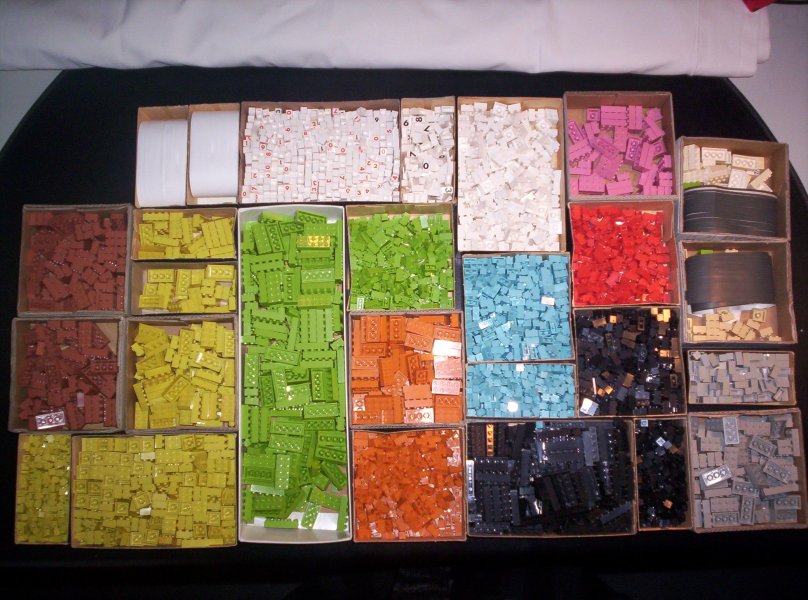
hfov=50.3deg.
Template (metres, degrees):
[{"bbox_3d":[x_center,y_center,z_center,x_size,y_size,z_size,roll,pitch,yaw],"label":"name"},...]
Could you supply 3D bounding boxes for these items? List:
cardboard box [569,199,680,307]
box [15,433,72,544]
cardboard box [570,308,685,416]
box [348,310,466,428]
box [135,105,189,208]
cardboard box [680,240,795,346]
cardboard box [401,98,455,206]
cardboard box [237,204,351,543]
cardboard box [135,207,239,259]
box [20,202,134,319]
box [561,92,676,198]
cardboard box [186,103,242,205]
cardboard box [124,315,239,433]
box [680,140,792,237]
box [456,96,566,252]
[{"bbox_3d":[0.164,-0.033,0.656,0.080,0.028,0.079,-1,83,-1],"label":"cardboard box"},{"bbox_3d":[-0.259,0.137,0.632,0.039,0.028,0.078,-1,83,-1],"label":"box"},{"bbox_3d":[0.164,0.047,0.642,0.078,0.031,0.078,-1,83,0],"label":"cardboard box"},{"bbox_3d":[0.003,0.052,0.641,0.083,0.031,0.083,-1,83,0],"label":"box"},{"bbox_3d":[-0.181,-0.106,0.661,0.038,0.031,0.078,-1,83,0],"label":"box"},{"bbox_3d":[0.248,-0.004,0.654,0.083,0.029,0.077,0,83,0],"label":"cardboard box"},{"bbox_3d":[0.019,-0.112,0.664,0.041,0.028,0.082,0,83,-1],"label":"cardboard box"},{"bbox_3d":[-0.079,0.053,0.639,0.079,0.036,0.239,-1,83,0],"label":"cardboard box"},{"bbox_3d":[-0.162,-0.046,0.654,0.078,0.031,0.038,0,83,0],"label":"cardboard box"},{"bbox_3d":[-0.243,-0.027,0.651,0.082,0.031,0.083,0,83,0],"label":"box"},{"bbox_3d":[0.163,-0.114,0.662,0.082,0.031,0.083,-1,83,0],"label":"box"},{"bbox_3d":[-0.144,-0.108,0.663,0.040,0.028,0.079,-1,83,-1],"label":"cardboard box"},{"bbox_3d":[-0.162,0.056,0.641,0.082,0.031,0.083,-1,83,0],"label":"cardboard box"},{"bbox_3d":[0.250,-0.082,0.664,0.082,0.029,0.076,3,83,0],"label":"box"},{"bbox_3d":[0.081,-0.093,0.663,0.081,0.028,0.119,0,83,0],"label":"box"}]

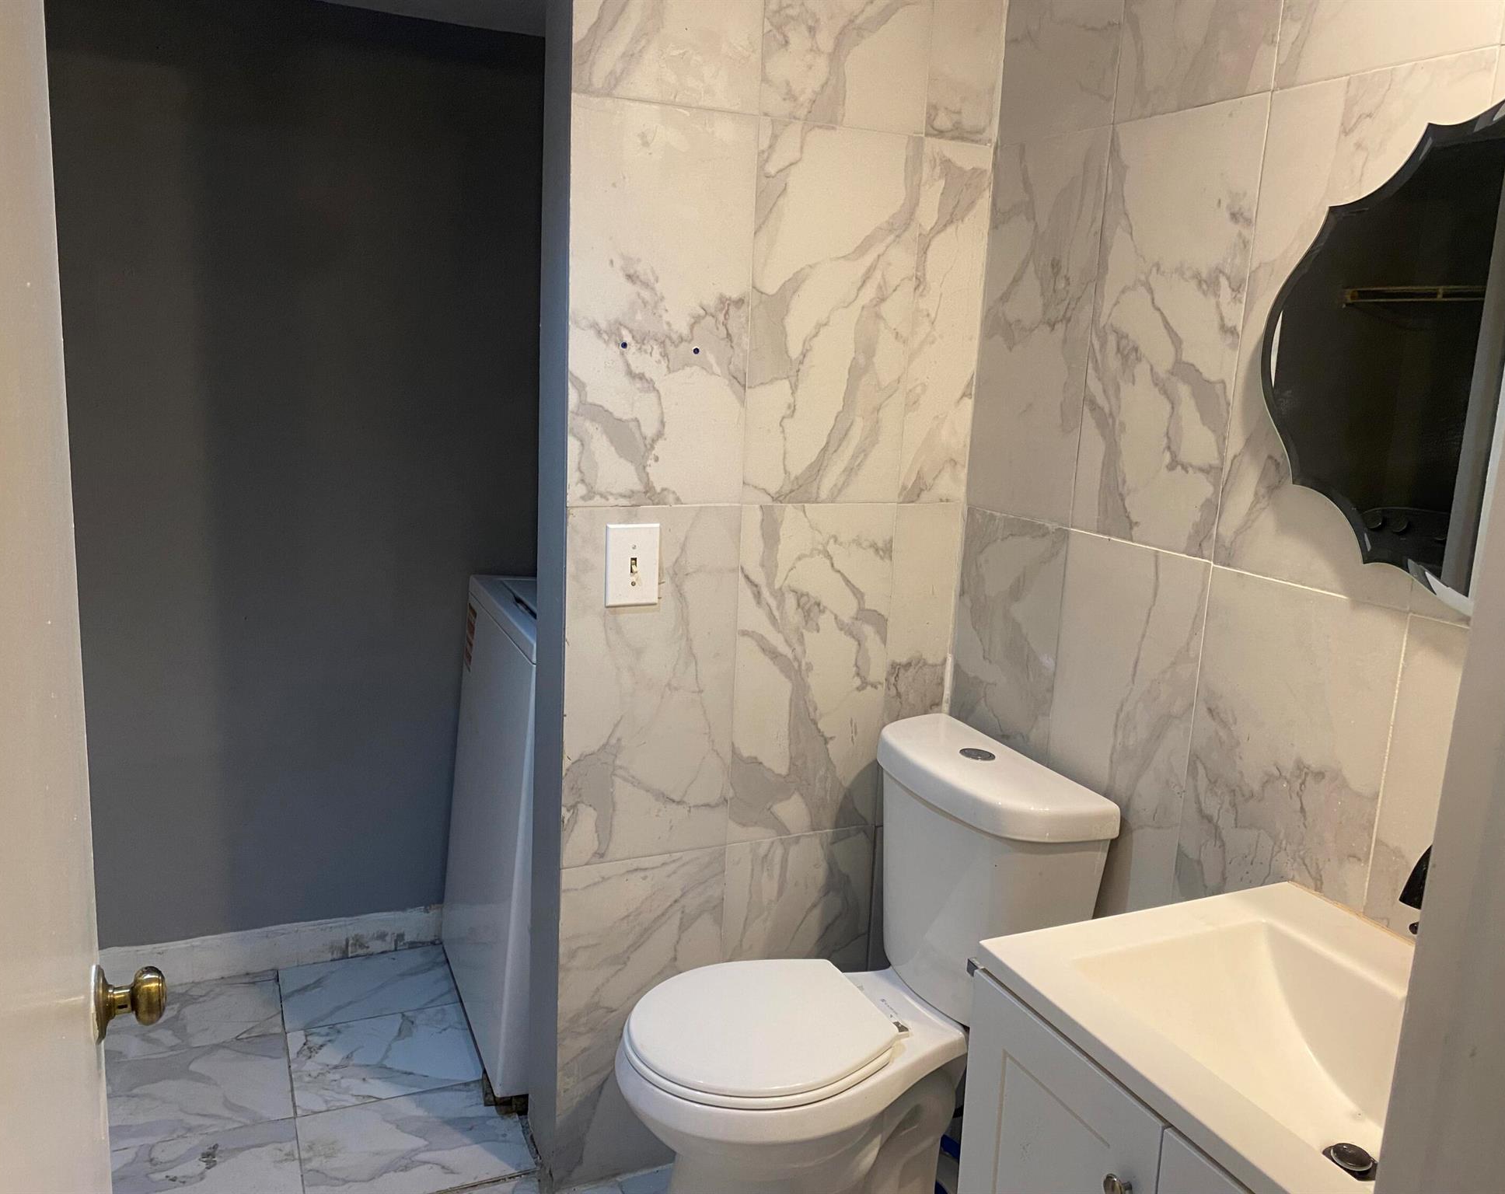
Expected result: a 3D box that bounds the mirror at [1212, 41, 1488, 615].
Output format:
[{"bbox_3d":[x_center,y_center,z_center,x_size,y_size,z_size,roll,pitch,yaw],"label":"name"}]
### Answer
[{"bbox_3d":[0.713,-0.311,1.446,0.015,0.610,0.300,-3,13,-24],"label":"mirror"}]

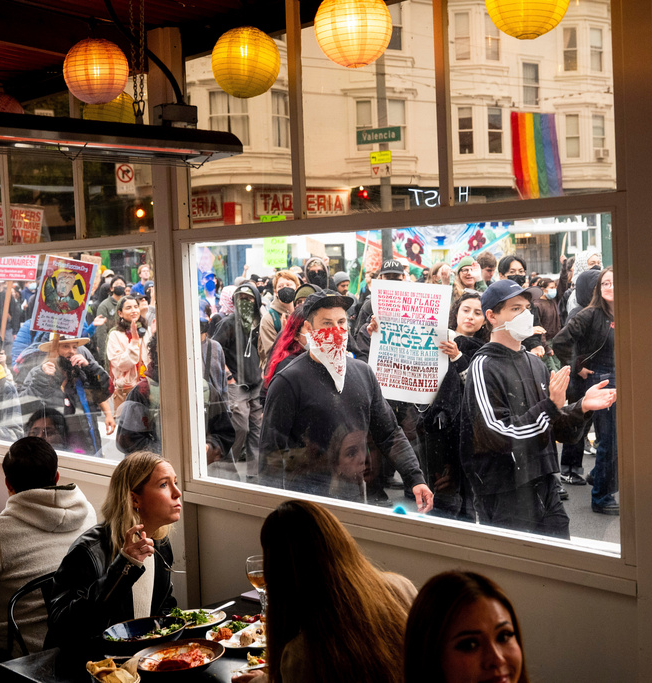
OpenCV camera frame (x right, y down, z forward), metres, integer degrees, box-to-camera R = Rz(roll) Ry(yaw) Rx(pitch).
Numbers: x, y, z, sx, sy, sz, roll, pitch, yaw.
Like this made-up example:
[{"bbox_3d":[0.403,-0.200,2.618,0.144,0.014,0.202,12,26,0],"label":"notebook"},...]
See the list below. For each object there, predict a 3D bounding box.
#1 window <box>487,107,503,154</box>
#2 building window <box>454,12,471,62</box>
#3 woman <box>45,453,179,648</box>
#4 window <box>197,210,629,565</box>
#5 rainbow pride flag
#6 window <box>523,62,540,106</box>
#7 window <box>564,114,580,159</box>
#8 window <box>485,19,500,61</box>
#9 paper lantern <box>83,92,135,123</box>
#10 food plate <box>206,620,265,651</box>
[{"bbox_3d":[6.148,-7.646,45.400,0.760,1.660,0.150,-5,5,-40],"label":"window"},{"bbox_3d":[4.782,-10.675,43.850,0.543,1.675,0.150,-2,4,6],"label":"building window"},{"bbox_3d":[-0.570,0.974,3.740,0.720,1.240,0.520,1,5,43],"label":"woman"},{"bbox_3d":[0.118,0.090,3.626,0.090,0.810,1.765,-5,5,-40],"label":"window"},{"bbox_3d":[7.870,-6.895,46.904,2.579,3.448,0.150,-5,5,-40],"label":"rainbow pride flag"},{"bbox_3d":[7.808,-9.786,47.600,0.900,1.620,0.150,-5,5,-40],"label":"window"},{"bbox_3d":[9.611,-7.984,48.700,0.540,1.660,0.150,-2,4,2],"label":"window"},{"bbox_3d":[6.035,-10.989,45.200,0.760,1.680,0.150,-5,5,-40],"label":"window"},{"bbox_3d":[-0.756,-0.791,4.420,0.200,0.200,0.200,-2,4,0],"label":"paper lantern"},{"bbox_3d":[-0.218,0.829,3.515,0.260,0.050,0.260,-5,5,-40],"label":"food plate"}]

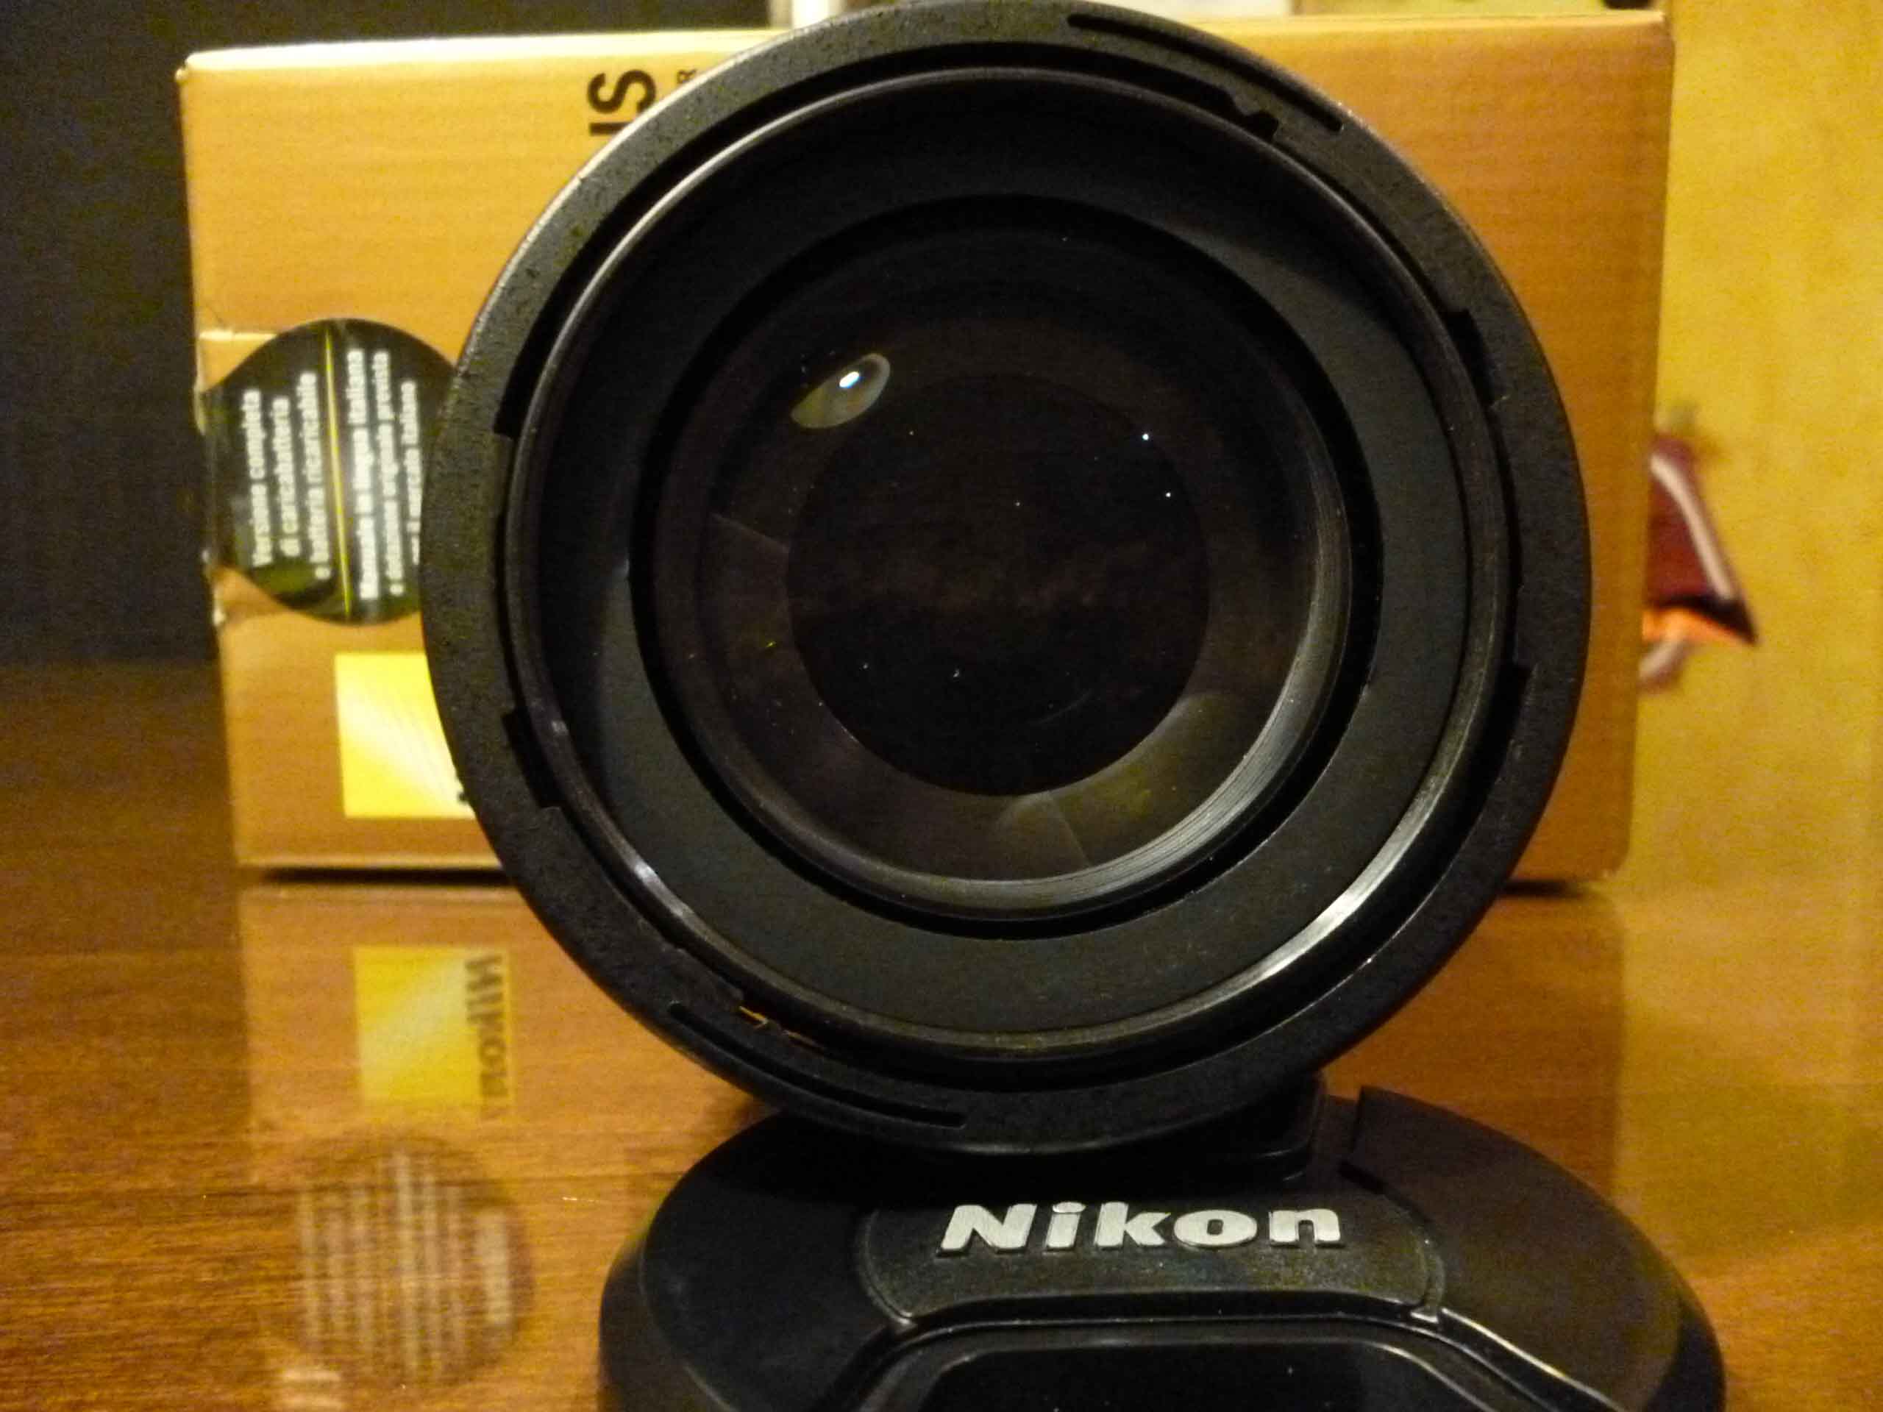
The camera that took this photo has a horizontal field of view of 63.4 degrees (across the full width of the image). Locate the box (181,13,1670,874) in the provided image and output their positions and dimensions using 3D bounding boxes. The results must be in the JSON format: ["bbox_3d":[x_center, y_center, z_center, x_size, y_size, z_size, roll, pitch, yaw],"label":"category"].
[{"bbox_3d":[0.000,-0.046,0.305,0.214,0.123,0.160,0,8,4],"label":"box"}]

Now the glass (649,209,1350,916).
[{"bbox_3d":[0.004,-0.011,0.118,0.053,0.053,0.015,0,8,0],"label":"glass"}]

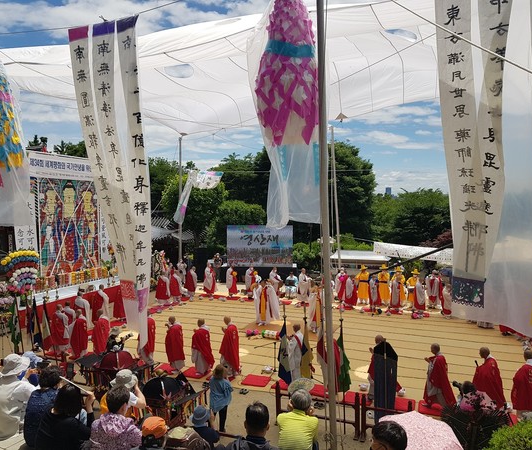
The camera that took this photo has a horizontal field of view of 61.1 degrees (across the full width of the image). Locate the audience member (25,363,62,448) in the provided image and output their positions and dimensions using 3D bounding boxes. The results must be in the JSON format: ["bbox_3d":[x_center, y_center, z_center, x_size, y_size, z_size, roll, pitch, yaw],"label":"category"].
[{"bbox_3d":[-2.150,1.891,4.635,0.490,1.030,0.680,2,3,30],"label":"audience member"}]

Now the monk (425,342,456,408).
[{"bbox_3d":[4.297,3.662,11.172,0.650,1.660,0.650,1,3,20],"label":"monk"}]

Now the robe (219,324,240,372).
[{"bbox_3d":[-1.042,3.507,12.800,0.520,1.363,0.580,3,4,37],"label":"robe"}]

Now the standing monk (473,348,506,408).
[{"bbox_3d":[5.554,3.839,11.200,0.650,1.660,0.620,2,4,40],"label":"standing monk"}]

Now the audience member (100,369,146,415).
[{"bbox_3d":[-1.717,2.413,5.766,0.580,1.250,0.700,3,4,30],"label":"audience member"}]

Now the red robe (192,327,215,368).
[{"bbox_3d":[-1.817,3.561,13.100,0.500,1.250,0.620,2,3,30],"label":"red robe"}]

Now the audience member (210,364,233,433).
[{"bbox_3d":[-1.002,3.874,10.160,0.520,1.600,0.420,0,3,-7],"label":"audience member"}]

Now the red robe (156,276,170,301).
[{"bbox_3d":[-4.890,3.029,21.500,0.600,1.145,0.450,2,4,18],"label":"red robe"}]

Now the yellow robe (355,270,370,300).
[{"bbox_3d":[4.480,2.797,20.812,0.680,1.360,0.400,1,5,14],"label":"yellow robe"}]

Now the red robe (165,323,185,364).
[{"bbox_3d":[-2.658,3.451,13.126,0.420,1.140,0.500,2,5,28],"label":"red robe"}]

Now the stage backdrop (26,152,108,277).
[{"bbox_3d":[-10.400,-0.671,24.398,0.250,6.200,6.100,1,3,21],"label":"stage backdrop"}]

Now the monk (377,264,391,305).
[{"bbox_3d":[5.434,2.771,20.629,0.600,1.840,0.420,1,5,16],"label":"monk"}]

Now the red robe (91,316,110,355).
[{"bbox_3d":[-5.021,3.413,13.732,0.380,1.100,0.500,2,5,28],"label":"red robe"}]

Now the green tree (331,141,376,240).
[{"bbox_3d":[6.329,-2.446,35.000,5.500,8.500,5.500,0,3,0],"label":"green tree"}]

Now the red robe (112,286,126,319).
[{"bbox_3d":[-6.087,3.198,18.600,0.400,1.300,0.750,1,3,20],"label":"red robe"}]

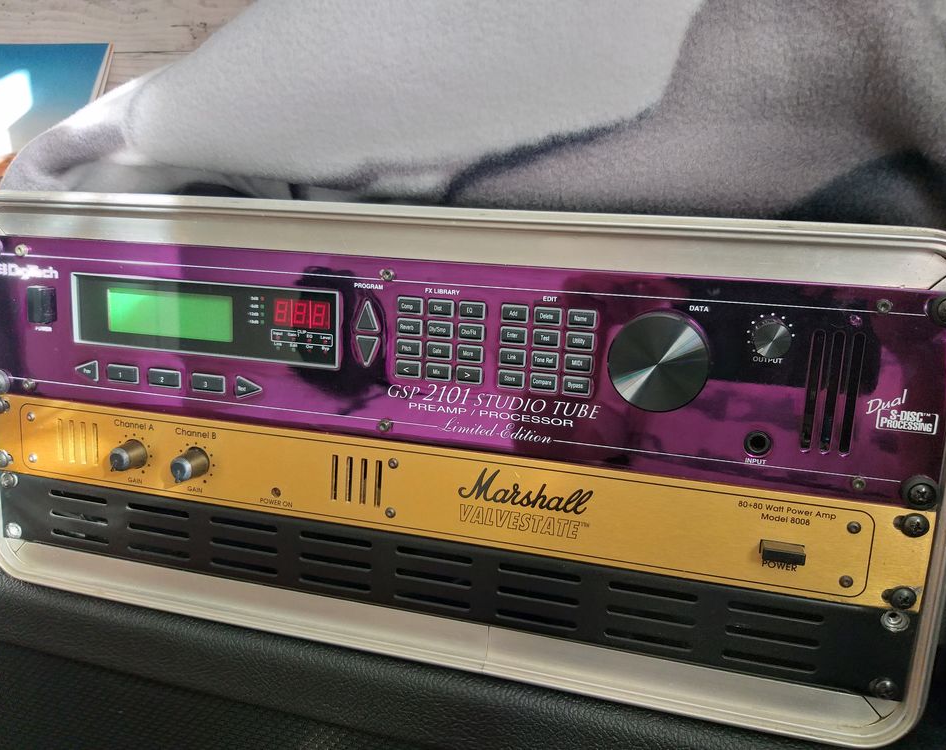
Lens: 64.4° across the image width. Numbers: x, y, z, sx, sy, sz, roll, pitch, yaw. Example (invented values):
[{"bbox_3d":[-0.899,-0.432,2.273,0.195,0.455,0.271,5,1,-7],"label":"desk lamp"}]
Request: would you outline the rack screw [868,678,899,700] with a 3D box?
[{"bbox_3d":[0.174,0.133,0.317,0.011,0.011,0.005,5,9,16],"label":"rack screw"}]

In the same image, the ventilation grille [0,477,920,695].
[{"bbox_3d":[-0.048,0.097,0.383,0.483,0.044,0.007,5,9,16],"label":"ventilation grille"}]

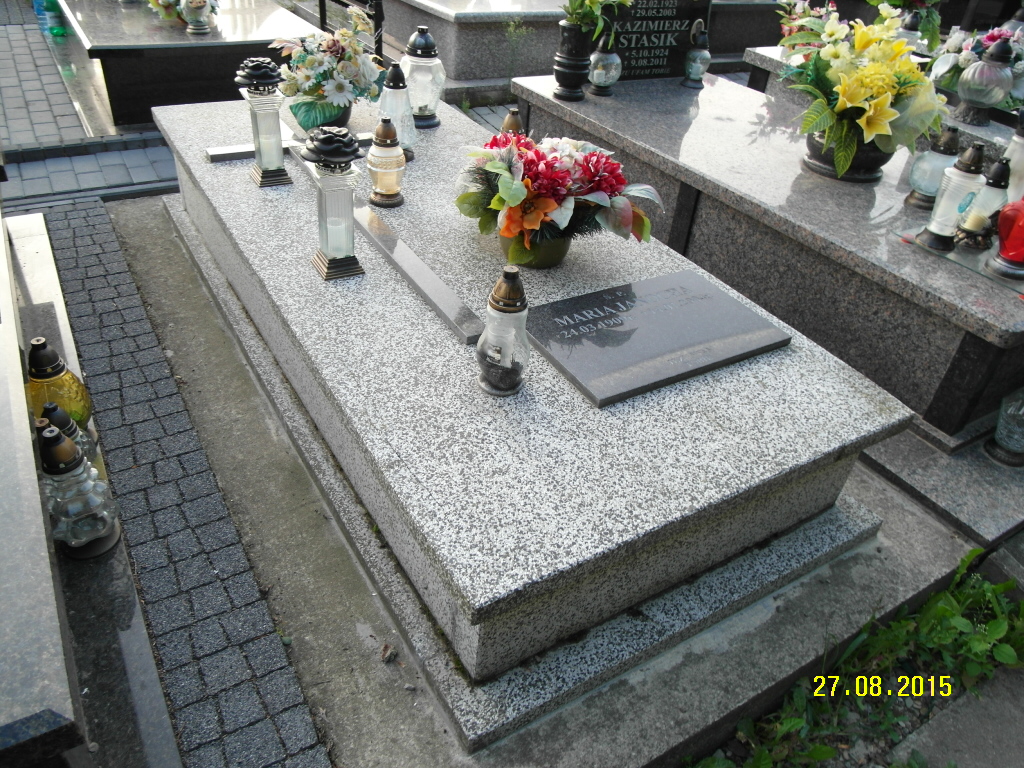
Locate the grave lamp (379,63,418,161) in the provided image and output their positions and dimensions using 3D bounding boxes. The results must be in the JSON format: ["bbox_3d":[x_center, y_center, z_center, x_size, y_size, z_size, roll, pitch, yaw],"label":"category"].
[{"bbox_3d":[-0.364,-0.880,2.289,0.130,0.280,0.130,-15,43,-29],"label":"grave lamp"}]

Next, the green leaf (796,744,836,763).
[{"bbox_3d":[0.531,0.644,1.239,0.057,0.009,0.029,5,35,-4],"label":"green leaf"}]

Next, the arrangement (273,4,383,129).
[{"bbox_3d":[-0.625,-1.052,2.390,0.368,0.367,0.330,-15,43,-29],"label":"arrangement"}]

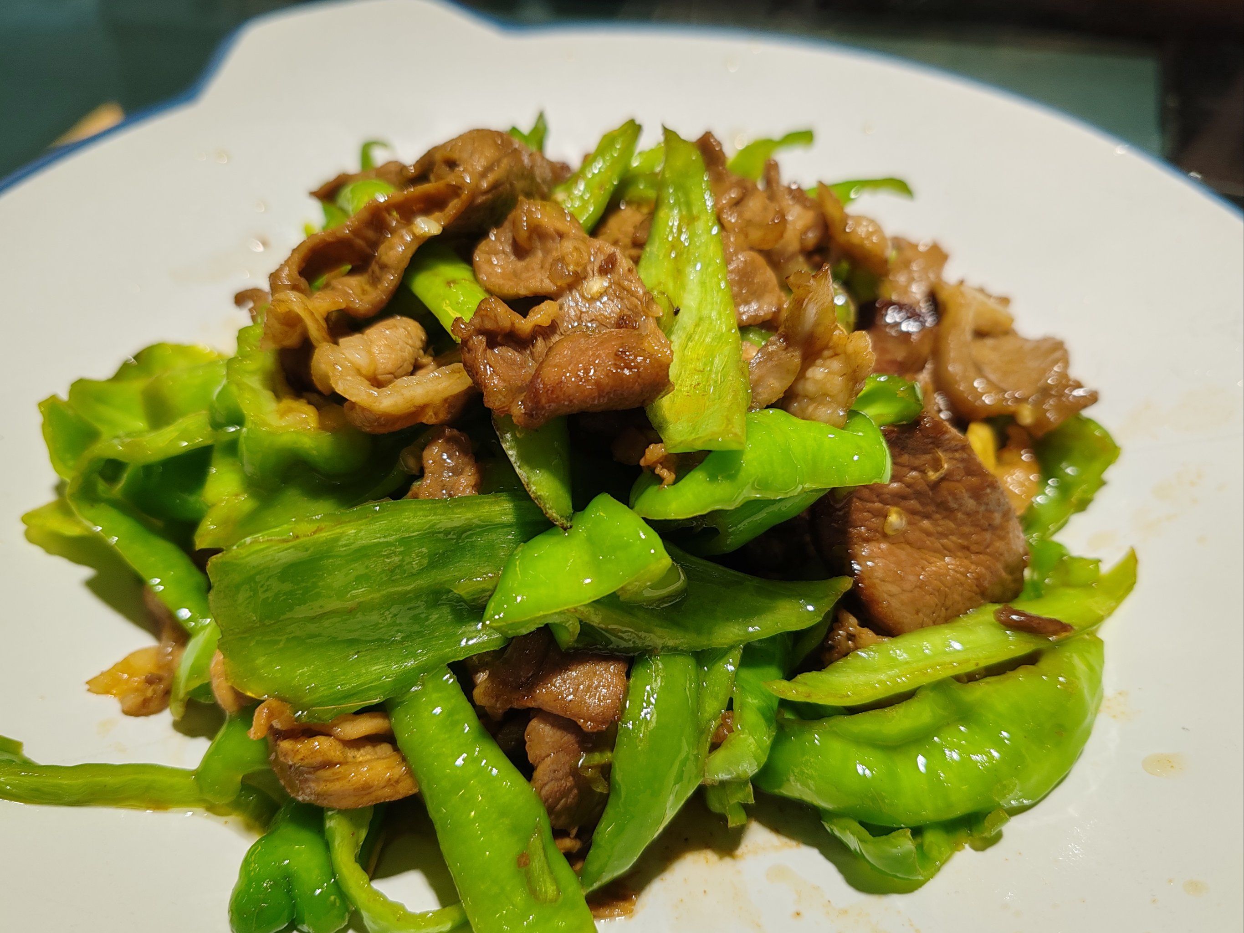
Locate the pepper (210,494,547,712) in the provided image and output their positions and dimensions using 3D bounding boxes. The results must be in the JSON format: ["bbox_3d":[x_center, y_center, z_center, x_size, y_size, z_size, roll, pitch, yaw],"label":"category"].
[{"bbox_3d":[-0.038,0.022,0.154,0.054,0.013,0.031,-13,62,1],"label":"pepper"}]

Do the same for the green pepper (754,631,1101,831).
[{"bbox_3d":[0.049,0.042,0.155,0.054,0.020,0.025,-13,49,-12],"label":"green pepper"}]

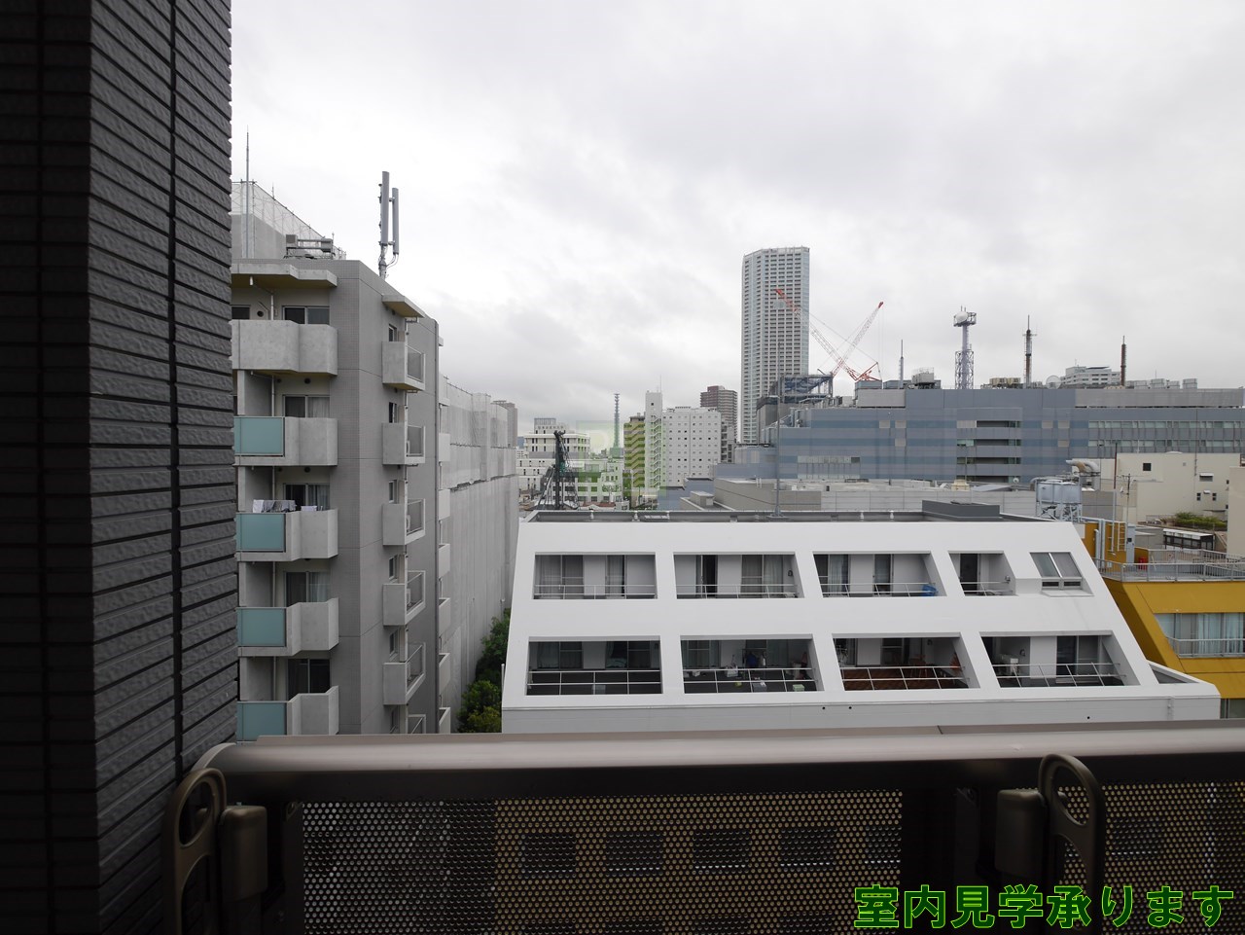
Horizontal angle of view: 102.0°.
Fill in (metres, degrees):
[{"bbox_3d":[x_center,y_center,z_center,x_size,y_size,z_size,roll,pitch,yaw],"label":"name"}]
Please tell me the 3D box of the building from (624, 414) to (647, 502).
[{"bbox_3d":[5.865,-1.686,225.000,10.500,41.800,14.000,0,1,-2],"label":"building"}]

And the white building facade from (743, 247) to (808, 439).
[{"bbox_3d":[123.895,-78.817,410.000,50.000,184.500,46.000,0,1,9],"label":"white building facade"}]

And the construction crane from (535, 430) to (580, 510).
[{"bbox_3d":[-15.408,4.681,120.000,10.000,27.500,6.000,0,1,-2],"label":"construction crane"}]

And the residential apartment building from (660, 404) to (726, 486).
[{"bbox_3d":[29.406,-2.780,213.000,25.000,44.500,15.000,0,1,-3],"label":"residential apartment building"}]

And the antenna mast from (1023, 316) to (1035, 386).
[{"bbox_3d":[105.049,-29.302,130.000,2.200,19.700,2.200,0,1,-2],"label":"antenna mast"}]

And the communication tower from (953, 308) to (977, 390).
[{"bbox_3d":[88.482,-30.227,130.000,4.600,22.000,4.500,0,1,-2],"label":"communication tower"}]

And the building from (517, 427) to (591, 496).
[{"bbox_3d":[-30.462,-0.225,227.000,33.000,35.500,18.000,0,1,-2],"label":"building"}]

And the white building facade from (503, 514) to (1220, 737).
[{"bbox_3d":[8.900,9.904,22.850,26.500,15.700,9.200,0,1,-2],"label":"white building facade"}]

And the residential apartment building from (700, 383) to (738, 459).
[{"bbox_3d":[101.650,-35.530,528.550,35.000,97.000,32.000,0,1,-3],"label":"residential apartment building"}]

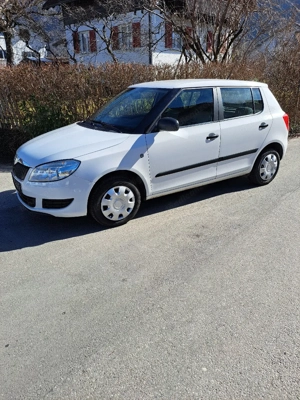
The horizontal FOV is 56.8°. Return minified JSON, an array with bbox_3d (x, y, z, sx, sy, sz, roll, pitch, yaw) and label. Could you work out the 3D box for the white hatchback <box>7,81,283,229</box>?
[{"bbox_3d":[0.205,-0.885,3.940,3.980,1.490,1.710,-14,26,-29],"label":"white hatchback"}]

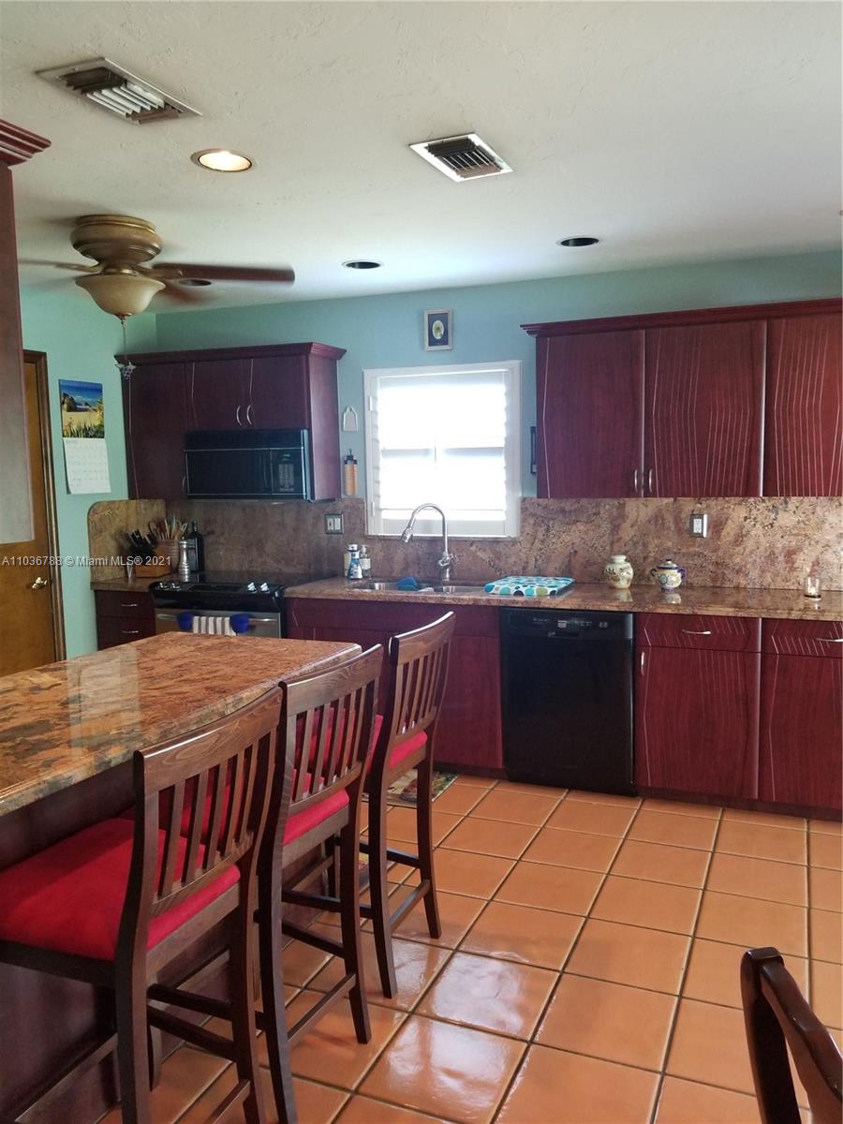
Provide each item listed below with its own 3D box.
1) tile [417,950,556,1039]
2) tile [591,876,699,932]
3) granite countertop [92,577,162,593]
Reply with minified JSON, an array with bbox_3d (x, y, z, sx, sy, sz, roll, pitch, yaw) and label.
[{"bbox_3d":[0.192,1.219,2.382,0.324,0.015,0.324,1,6,24],"label":"tile"},{"bbox_3d":[0.759,1.156,2.838,0.323,0.012,0.323,1,6,24],"label":"tile"},{"bbox_3d":[-1.588,0.113,5.062,0.410,0.043,0.613,1,6,24],"label":"granite countertop"}]

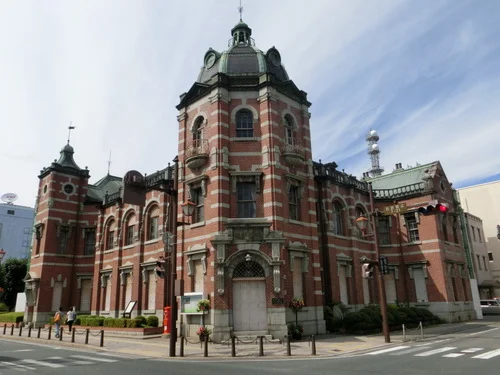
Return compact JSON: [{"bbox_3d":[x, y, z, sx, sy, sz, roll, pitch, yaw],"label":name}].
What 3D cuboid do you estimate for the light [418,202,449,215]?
[{"bbox_3d":[7.581,0.875,16.690,0.380,0.400,1.150,12,-21,-39],"label":"light"}]

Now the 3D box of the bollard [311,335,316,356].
[{"bbox_3d":[2.190,5.452,14.011,0.130,0.680,0.130,-1,-16,-1],"label":"bollard"}]

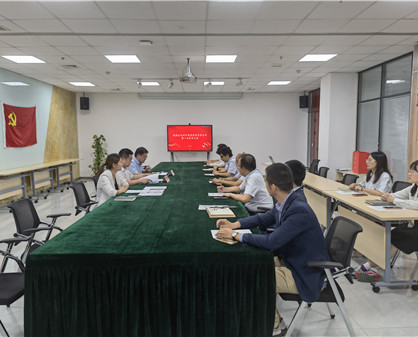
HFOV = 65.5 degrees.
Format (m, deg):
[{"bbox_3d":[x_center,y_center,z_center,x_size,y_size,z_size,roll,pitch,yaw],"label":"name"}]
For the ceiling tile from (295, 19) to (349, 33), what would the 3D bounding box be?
[{"bbox_3d":[1.473,-1.875,4.293,0.595,0.020,0.595,-1,6,-1],"label":"ceiling tile"}]

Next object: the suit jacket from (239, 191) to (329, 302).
[{"bbox_3d":[0.544,0.502,2.327,0.640,0.700,0.520,-1,6,-4],"label":"suit jacket"}]

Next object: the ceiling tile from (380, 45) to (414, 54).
[{"bbox_3d":[3.247,-2.022,5.499,0.600,0.020,0.600,-1,6,-1],"label":"ceiling tile"}]

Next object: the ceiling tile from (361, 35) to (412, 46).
[{"bbox_3d":[2.658,-1.953,4.892,0.600,0.020,0.600,-1,6,-1],"label":"ceiling tile"}]

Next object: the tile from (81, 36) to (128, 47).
[{"bbox_3d":[-1.537,-1.903,4.836,0.595,0.020,0.595,-1,6,-1],"label":"tile"}]

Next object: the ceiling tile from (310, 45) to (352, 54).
[{"bbox_3d":[2.043,-2.009,5.495,0.600,0.025,0.600,-1,6,-1],"label":"ceiling tile"}]

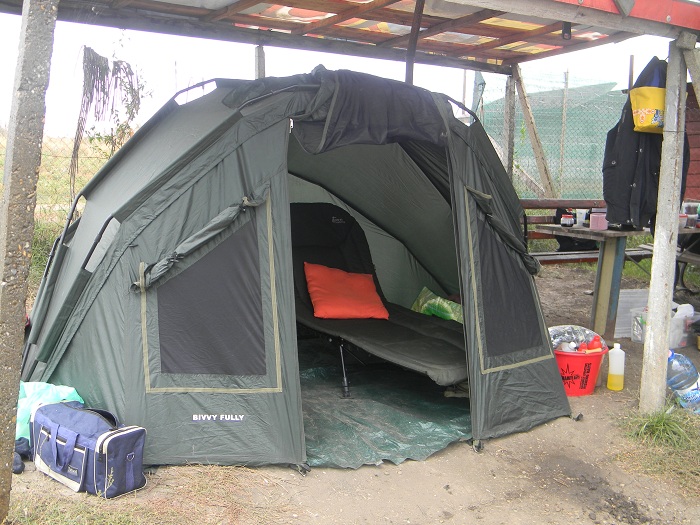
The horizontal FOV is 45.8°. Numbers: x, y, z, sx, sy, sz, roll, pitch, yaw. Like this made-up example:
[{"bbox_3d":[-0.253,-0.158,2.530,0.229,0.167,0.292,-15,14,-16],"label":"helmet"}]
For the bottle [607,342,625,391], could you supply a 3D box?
[{"bbox_3d":[1.565,0.615,4.888,0.095,0.265,0.095,0,9,0],"label":"bottle"}]

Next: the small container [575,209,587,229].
[{"bbox_3d":[1.791,-0.345,6.420,0.077,0.125,0.077,0,9,0],"label":"small container"}]

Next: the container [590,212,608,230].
[{"bbox_3d":[1.866,-0.305,6.200,0.127,0.125,0.115,3,10,20],"label":"container"}]

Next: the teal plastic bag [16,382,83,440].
[{"bbox_3d":[-1.442,0.719,3.972,0.360,0.330,0.270,3,10,20],"label":"teal plastic bag"}]

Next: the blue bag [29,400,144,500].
[{"bbox_3d":[-1.139,0.805,3.638,0.510,0.265,0.230,7,11,36],"label":"blue bag"}]

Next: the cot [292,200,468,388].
[{"bbox_3d":[0.241,0.232,4.803,0.700,1.040,1.700,-5,11,-32],"label":"cot"}]

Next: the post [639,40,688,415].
[{"bbox_3d":[1.666,-0.176,4.399,0.115,1.980,0.115,-7,12,-39],"label":"post"}]

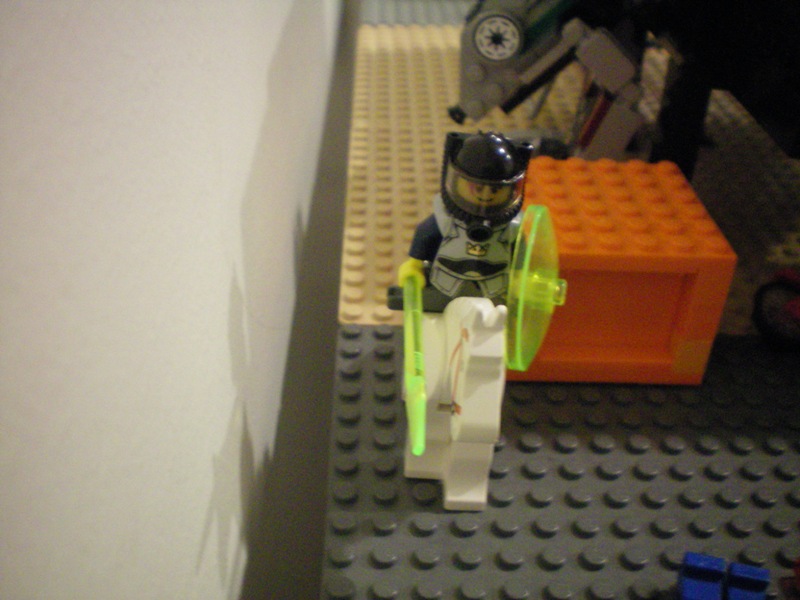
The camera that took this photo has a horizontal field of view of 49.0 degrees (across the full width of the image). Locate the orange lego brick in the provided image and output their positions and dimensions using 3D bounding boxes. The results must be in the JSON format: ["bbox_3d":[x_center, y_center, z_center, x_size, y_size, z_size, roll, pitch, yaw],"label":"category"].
[{"bbox_3d":[0.049,-0.008,0.221,0.048,0.038,0.048,1,34,-1],"label":"orange lego brick"}]

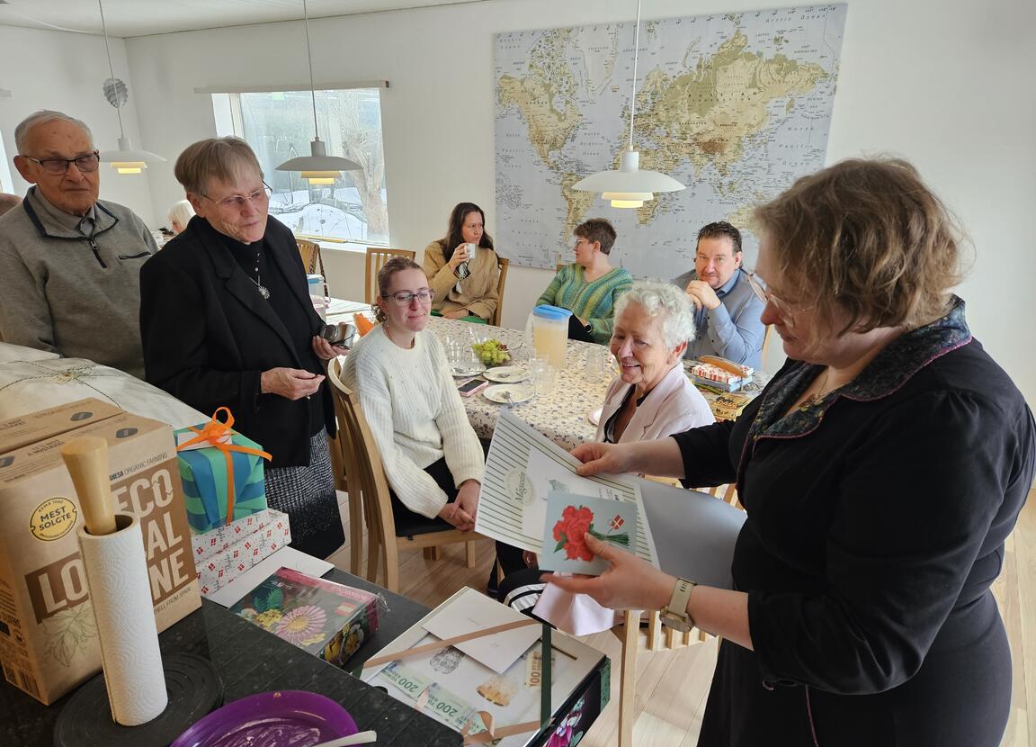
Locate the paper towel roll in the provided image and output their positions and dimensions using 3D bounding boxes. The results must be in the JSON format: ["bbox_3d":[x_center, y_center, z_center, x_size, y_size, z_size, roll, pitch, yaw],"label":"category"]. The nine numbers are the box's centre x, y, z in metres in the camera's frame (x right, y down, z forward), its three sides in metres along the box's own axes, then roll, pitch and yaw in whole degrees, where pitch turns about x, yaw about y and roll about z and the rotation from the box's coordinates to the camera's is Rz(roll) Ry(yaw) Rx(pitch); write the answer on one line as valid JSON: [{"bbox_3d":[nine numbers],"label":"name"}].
[{"bbox_3d":[-0.399,0.253,0.705,0.052,0.222,0.052,2,19,-1],"label":"paper towel roll"}]

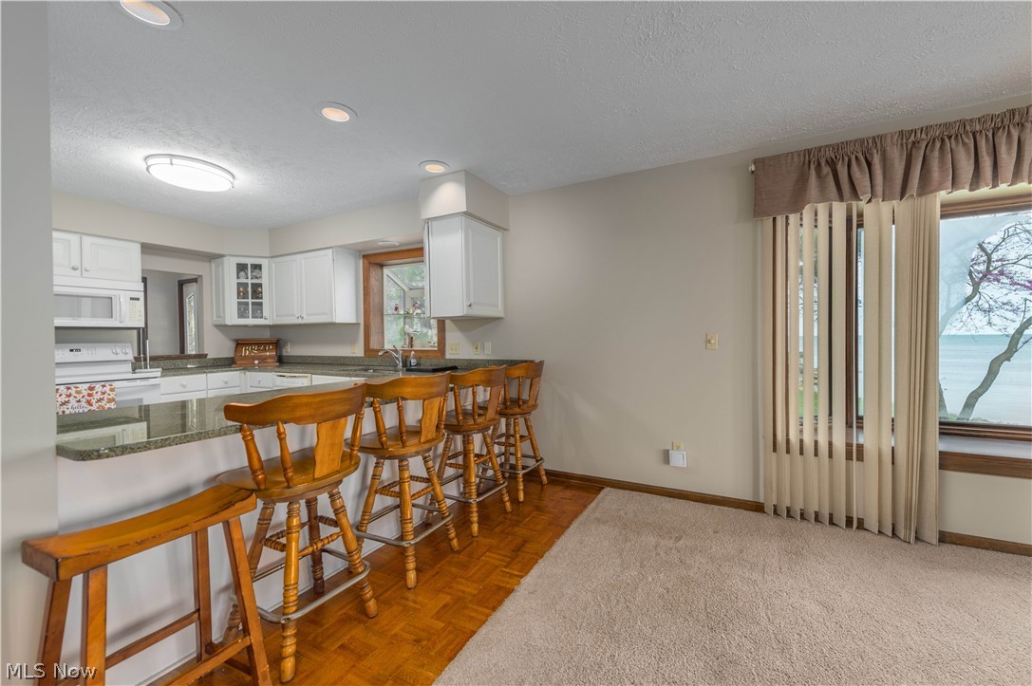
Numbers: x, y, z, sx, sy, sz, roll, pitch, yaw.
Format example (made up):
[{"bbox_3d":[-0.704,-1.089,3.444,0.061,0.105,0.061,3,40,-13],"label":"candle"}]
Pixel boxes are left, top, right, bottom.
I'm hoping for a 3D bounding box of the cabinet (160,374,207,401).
[{"bbox_3d":[-3.530,0.737,4.091,0.614,0.860,0.395,0,1,28],"label":"cabinet"}]

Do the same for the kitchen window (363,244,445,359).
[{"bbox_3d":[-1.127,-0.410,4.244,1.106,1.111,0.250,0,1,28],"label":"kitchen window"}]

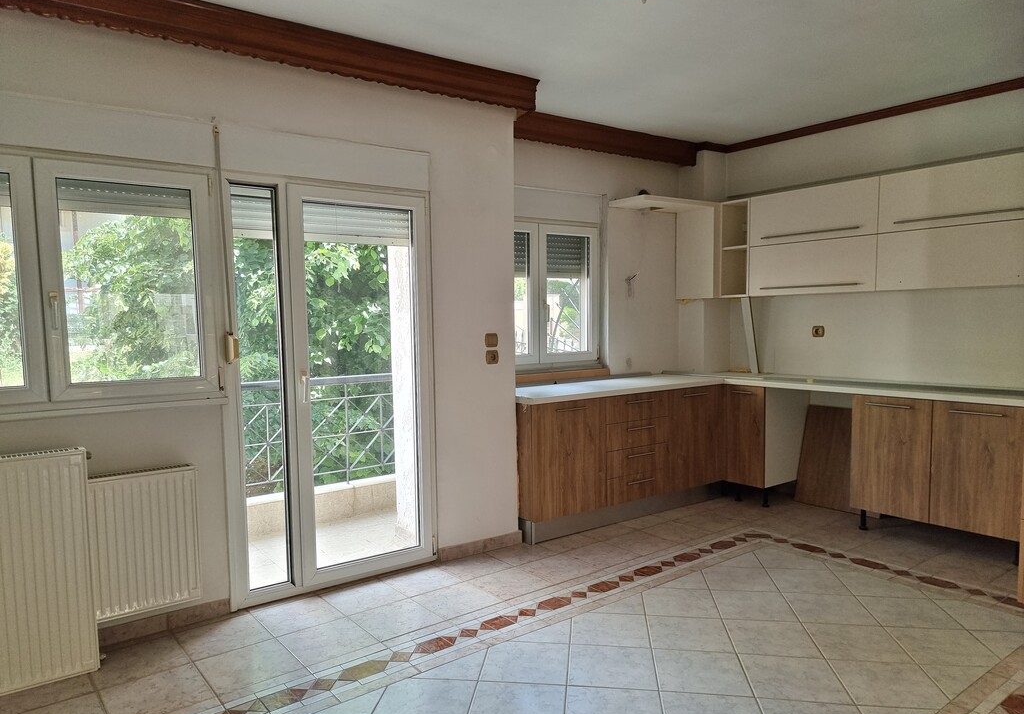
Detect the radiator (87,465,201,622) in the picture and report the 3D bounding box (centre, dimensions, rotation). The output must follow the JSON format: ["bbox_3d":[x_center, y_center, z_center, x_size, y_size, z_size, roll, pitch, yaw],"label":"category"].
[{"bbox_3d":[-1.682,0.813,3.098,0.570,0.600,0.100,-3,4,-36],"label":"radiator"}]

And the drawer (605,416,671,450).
[{"bbox_3d":[0.726,0.509,4.982,0.595,0.180,0.460,-3,4,-36],"label":"drawer"}]

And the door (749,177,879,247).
[{"bbox_3d":[2.087,-0.991,4.959,0.030,0.367,0.963,-3,4,-36],"label":"door"}]

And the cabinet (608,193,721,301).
[{"bbox_3d":[1.185,-0.816,5.476,0.841,0.736,0.378,-3,4,-36],"label":"cabinet"}]

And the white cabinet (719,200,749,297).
[{"bbox_3d":[1.858,-0.834,5.561,0.350,0.729,0.267,-3,4,-36],"label":"white cabinet"}]

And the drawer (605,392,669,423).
[{"bbox_3d":[0.724,0.328,4.971,0.595,0.183,0.460,-3,4,-36],"label":"drawer"}]

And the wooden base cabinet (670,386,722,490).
[{"bbox_3d":[1.172,0.565,5.383,0.591,0.721,0.580,-3,4,-36],"label":"wooden base cabinet"}]

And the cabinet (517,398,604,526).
[{"bbox_3d":[0.203,0.623,4.681,0.616,0.721,0.580,-3,4,-36],"label":"cabinet"}]

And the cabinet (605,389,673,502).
[{"bbox_3d":[0.693,0.594,5.036,0.595,0.721,0.580,-3,4,-36],"label":"cabinet"}]

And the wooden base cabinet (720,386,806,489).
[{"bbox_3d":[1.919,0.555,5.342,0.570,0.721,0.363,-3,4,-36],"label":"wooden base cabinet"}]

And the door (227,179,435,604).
[{"bbox_3d":[-0.920,0.156,3.747,1.134,2.084,0.080,-3,4,-36],"label":"door"}]

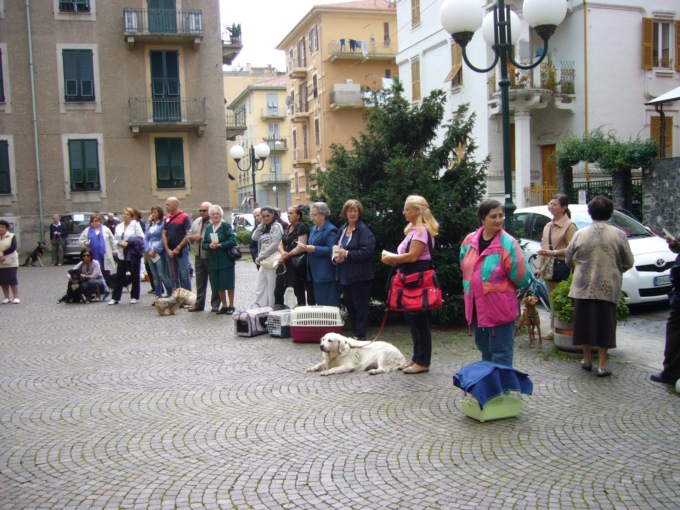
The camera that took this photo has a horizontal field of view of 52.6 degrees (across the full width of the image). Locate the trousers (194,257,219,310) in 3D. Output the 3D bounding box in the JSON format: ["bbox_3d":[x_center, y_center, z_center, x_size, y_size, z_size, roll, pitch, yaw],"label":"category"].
[{"bbox_3d":[-2.070,0.373,10.699,0.390,0.920,0.300,0,5,23],"label":"trousers"}]

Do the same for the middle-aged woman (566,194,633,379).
[{"bbox_3d":[2.347,0.257,6.230,0.580,1.590,0.420,-1,4,14],"label":"middle-aged woman"}]

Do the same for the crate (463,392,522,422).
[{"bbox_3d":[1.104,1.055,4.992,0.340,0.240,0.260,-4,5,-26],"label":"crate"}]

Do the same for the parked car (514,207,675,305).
[{"bbox_3d":[3.504,-0.051,10.724,1.700,1.530,3.750,-4,5,-22],"label":"parked car"}]

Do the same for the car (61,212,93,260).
[{"bbox_3d":[-8.883,-0.681,24.254,1.760,1.630,4.270,-3,4,-14],"label":"car"}]

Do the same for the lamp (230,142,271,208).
[{"bbox_3d":[-3.341,-2.247,26.398,1.500,4.050,1.500,-2,4,0],"label":"lamp"}]

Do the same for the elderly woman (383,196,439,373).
[{"bbox_3d":[0.666,0.277,6.476,0.500,1.630,0.460,-3,4,-10],"label":"elderly woman"}]

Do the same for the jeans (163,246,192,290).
[{"bbox_3d":[-2.682,0.333,11.347,0.410,0.950,0.280,0,4,20],"label":"jeans"}]

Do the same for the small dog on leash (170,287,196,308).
[{"bbox_3d":[-2.527,0.676,11.171,0.440,0.360,0.220,-4,4,-21],"label":"small dog on leash"}]

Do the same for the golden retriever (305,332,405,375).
[{"bbox_3d":[0.161,0.911,6.579,0.950,0.385,0.480,-3,4,-10],"label":"golden retriever"}]

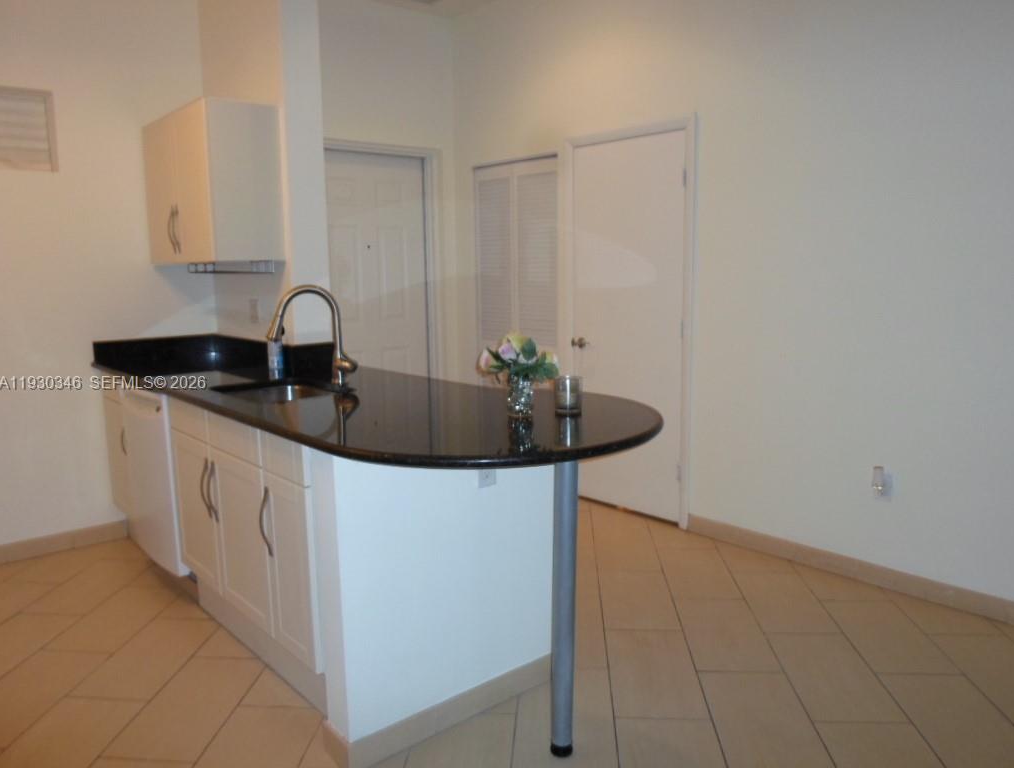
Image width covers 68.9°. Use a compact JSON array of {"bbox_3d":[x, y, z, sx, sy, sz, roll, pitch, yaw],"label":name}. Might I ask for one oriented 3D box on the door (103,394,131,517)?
[{"bbox_3d":[-1.870,0.366,3.599,0.023,0.570,0.415,-8,11,-41],"label":"door"}]

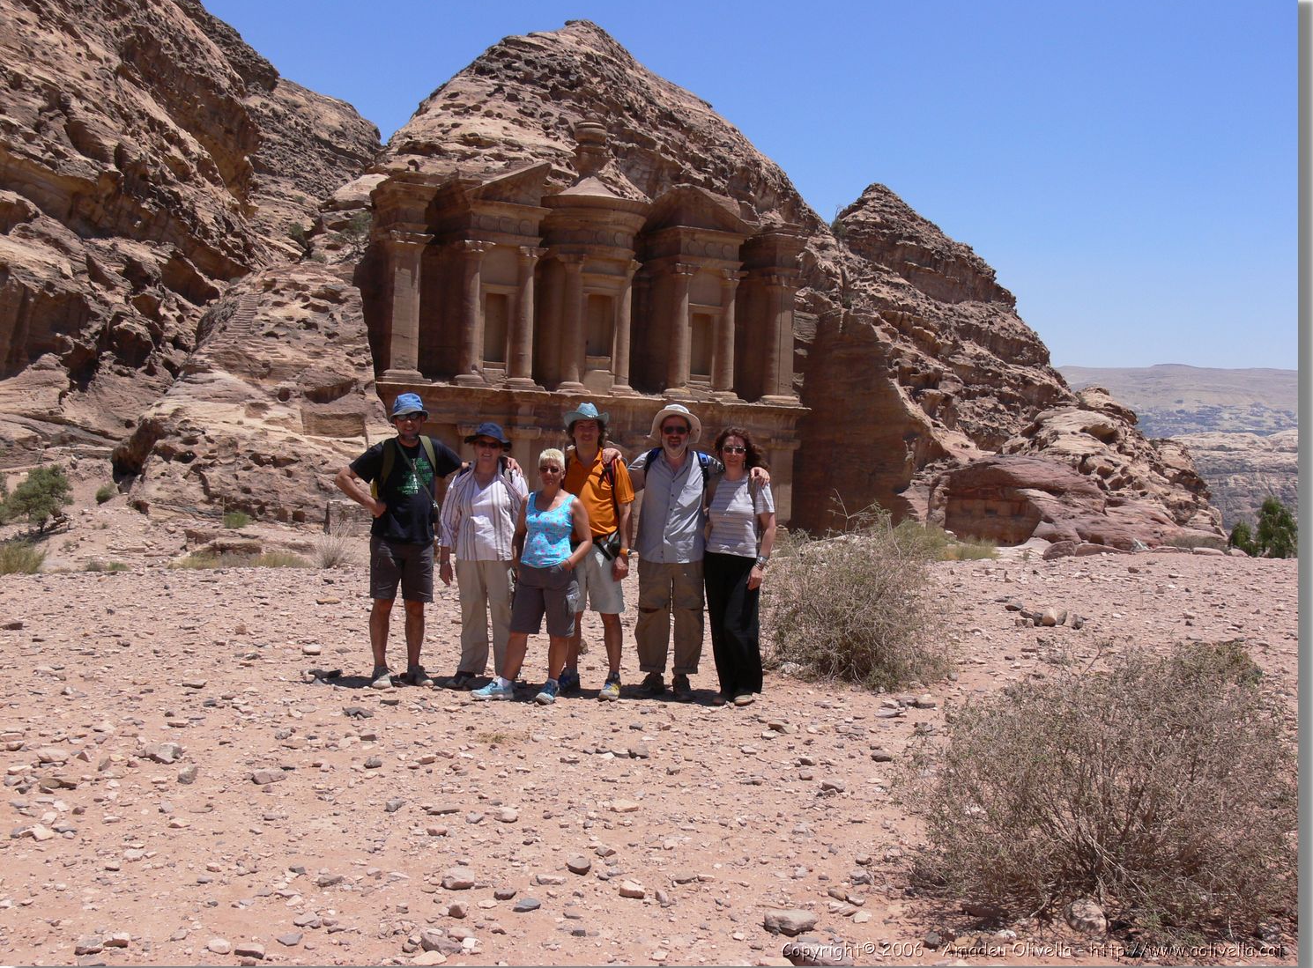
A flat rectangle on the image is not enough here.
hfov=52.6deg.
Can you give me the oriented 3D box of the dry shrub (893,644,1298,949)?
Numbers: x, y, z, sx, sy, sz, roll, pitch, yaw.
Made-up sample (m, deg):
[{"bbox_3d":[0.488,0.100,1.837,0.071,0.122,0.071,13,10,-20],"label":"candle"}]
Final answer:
[{"bbox_3d":[1.540,0.965,4.580,1.380,0.840,1.300,1,-1,0],"label":"dry shrub"}]

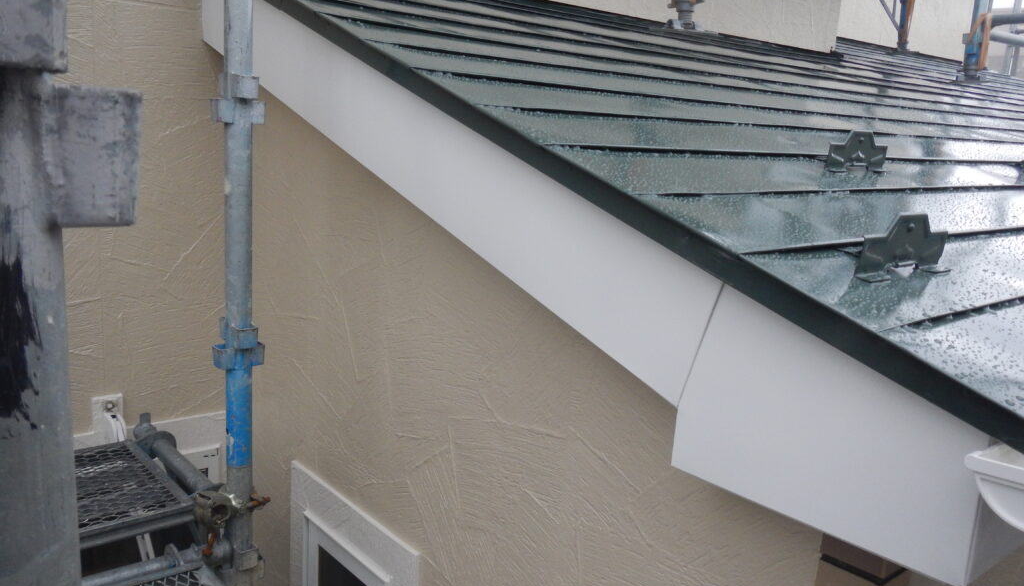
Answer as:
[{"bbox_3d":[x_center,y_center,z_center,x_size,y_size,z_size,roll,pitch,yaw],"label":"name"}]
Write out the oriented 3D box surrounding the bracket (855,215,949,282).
[{"bbox_3d":[0.414,-0.048,0.856,0.187,0.059,0.032,-7,27,-41],"label":"bracket"}]

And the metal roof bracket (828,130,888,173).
[{"bbox_3d":[0.558,-0.222,1.313,0.190,0.059,0.032,-7,27,-41],"label":"metal roof bracket"}]

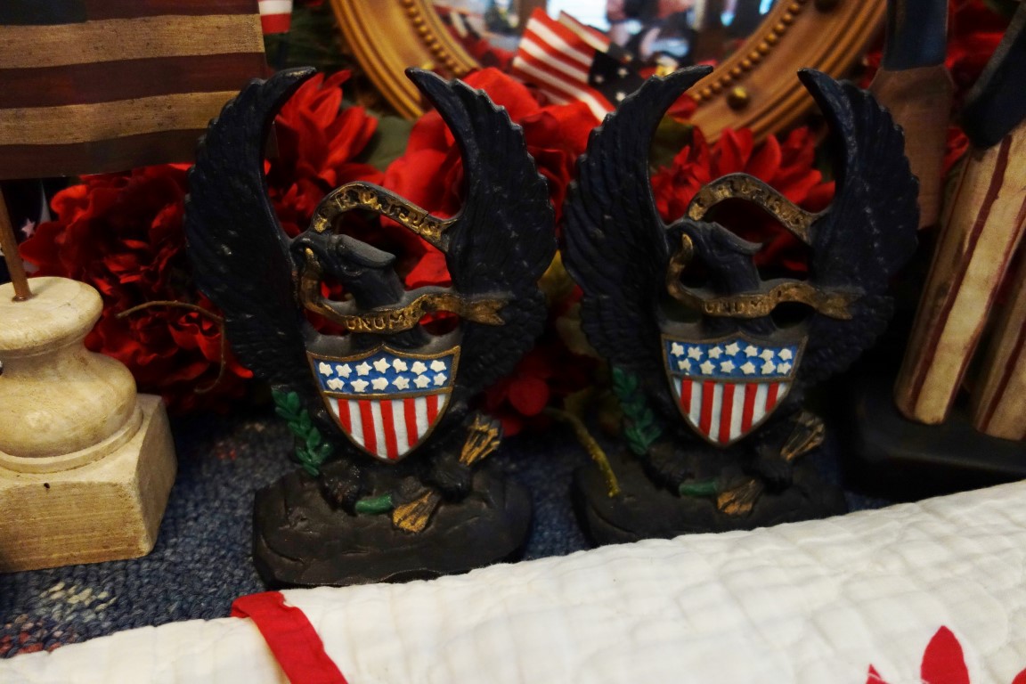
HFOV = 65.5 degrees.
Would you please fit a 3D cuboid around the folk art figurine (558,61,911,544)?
[{"bbox_3d":[0.085,-0.004,0.306,0.132,0.189,0.054,0,26,-1],"label":"folk art figurine"}]

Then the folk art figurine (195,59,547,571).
[{"bbox_3d":[-0.048,0.001,0.295,0.132,0.189,0.054,-4,26,-8],"label":"folk art figurine"}]

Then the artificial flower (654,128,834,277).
[{"bbox_3d":[0.108,-0.065,0.375,0.094,0.083,0.070,4,26,7],"label":"artificial flower"}]

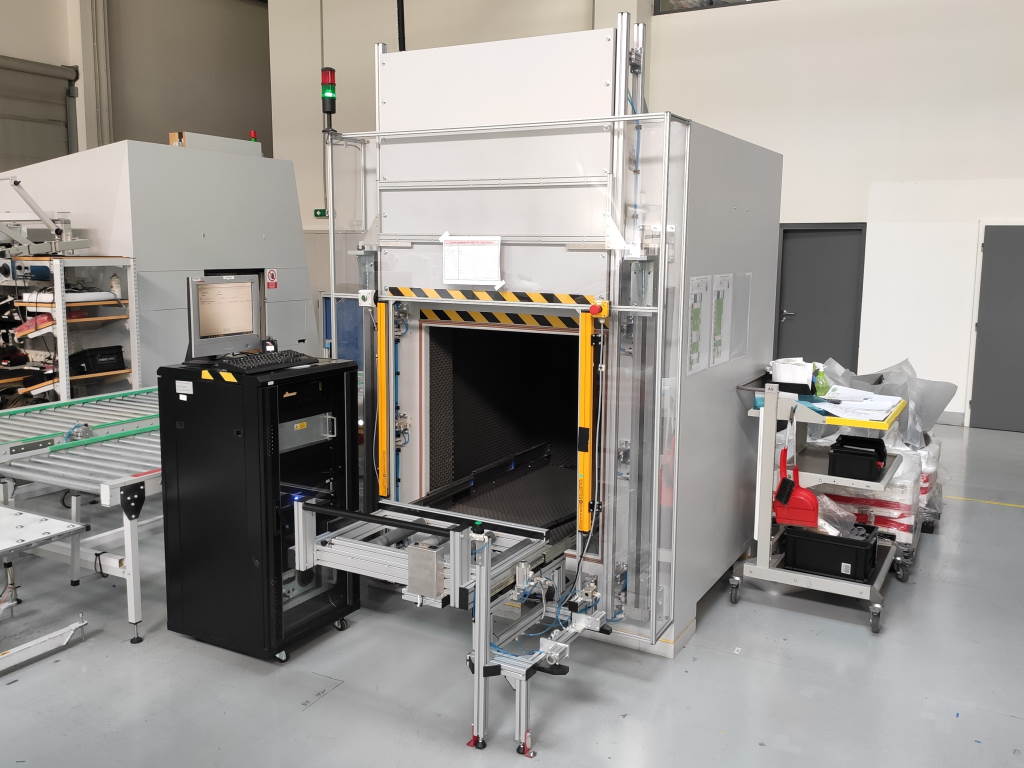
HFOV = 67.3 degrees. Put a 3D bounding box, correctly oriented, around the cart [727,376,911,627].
[{"bbox_3d":[1.638,0.543,4.018,0.670,1.140,0.810,6,9,32],"label":"cart"}]

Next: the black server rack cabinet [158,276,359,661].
[{"bbox_3d":[-1.153,0.344,3.560,0.616,1.653,0.610,5,10,28],"label":"black server rack cabinet"}]

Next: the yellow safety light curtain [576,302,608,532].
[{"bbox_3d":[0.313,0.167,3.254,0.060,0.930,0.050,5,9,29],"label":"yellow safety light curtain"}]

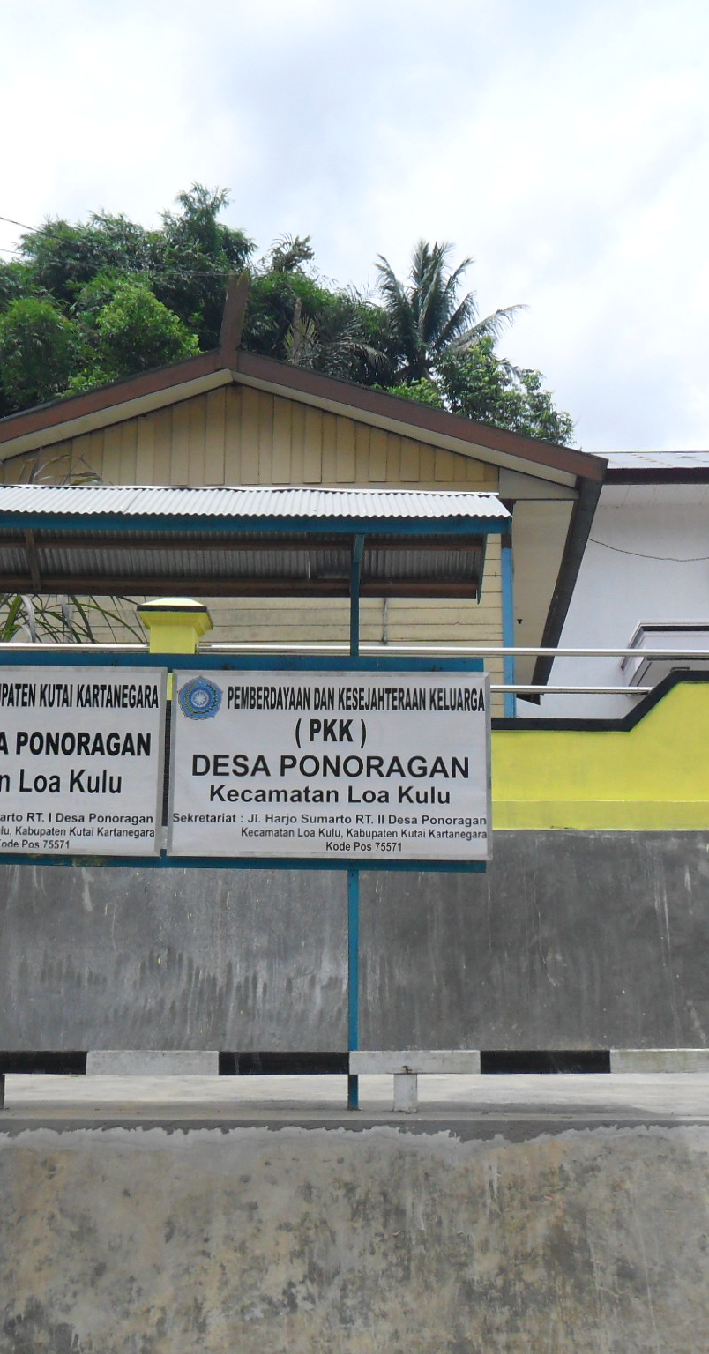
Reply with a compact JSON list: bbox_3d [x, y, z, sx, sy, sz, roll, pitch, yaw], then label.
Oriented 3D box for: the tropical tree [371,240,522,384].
[{"bbox_3d":[3.222,-12.028,55.851,7.000,11.600,7.000,1,-12,0],"label":"tropical tree"}]

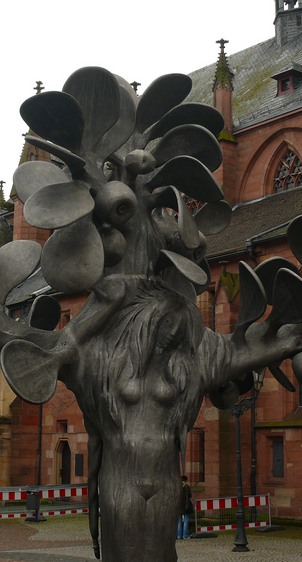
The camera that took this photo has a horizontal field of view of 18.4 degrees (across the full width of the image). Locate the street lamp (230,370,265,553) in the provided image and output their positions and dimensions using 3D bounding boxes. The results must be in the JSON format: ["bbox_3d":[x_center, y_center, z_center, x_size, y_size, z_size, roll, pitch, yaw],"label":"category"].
[{"bbox_3d":[2.253,4.399,23.612,0.420,4.650,1.100,9,-13,-39],"label":"street lamp"}]

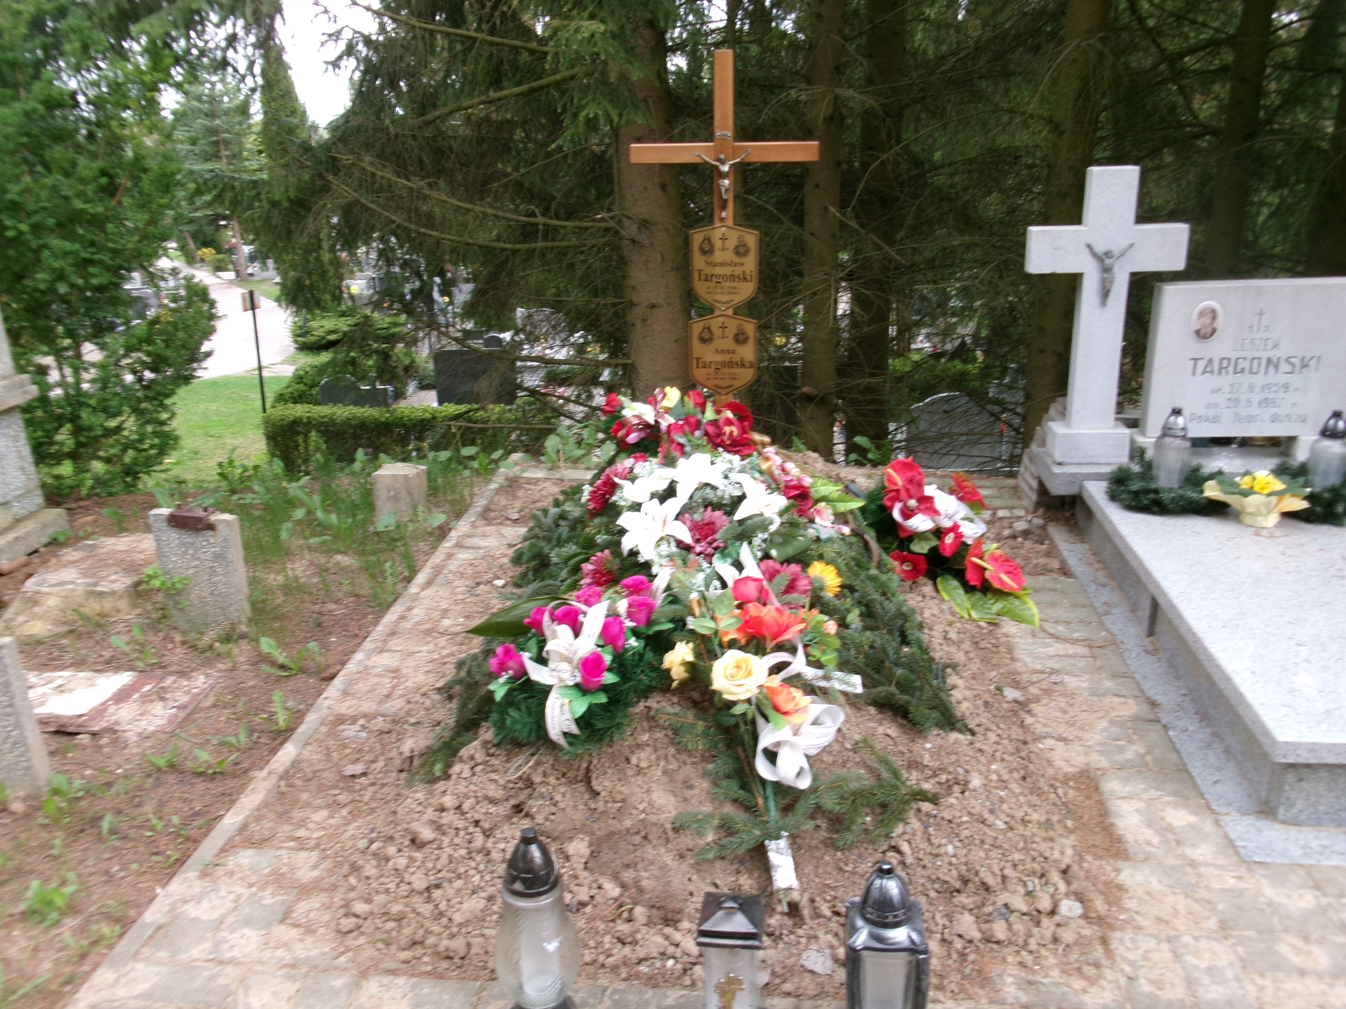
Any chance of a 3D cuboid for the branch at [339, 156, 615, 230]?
[{"bbox_3d":[-0.796,-1.262,4.420,1.120,0.290,0.300,1,17,6],"label":"branch"}]

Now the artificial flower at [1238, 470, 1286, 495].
[{"bbox_3d":[1.679,-0.063,3.109,0.122,0.050,0.100,1,17,6],"label":"artificial flower"}]

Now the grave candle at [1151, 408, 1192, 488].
[{"bbox_3d":[1.543,-0.171,3.367,0.115,0.265,0.115,1,17,6],"label":"grave candle"}]

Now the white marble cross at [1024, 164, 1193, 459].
[{"bbox_3d":[1.387,-0.606,3.540,0.480,0.940,0.125,2,17,8],"label":"white marble cross"}]

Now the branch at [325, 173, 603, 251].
[{"bbox_3d":[-0.847,-1.189,4.420,1.170,0.310,0.320,1,17,6],"label":"branch"}]

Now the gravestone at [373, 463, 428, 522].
[{"bbox_3d":[-0.977,-0.042,3.905,0.150,0.190,0.125,-2,17,-5],"label":"gravestone"}]

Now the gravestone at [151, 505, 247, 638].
[{"bbox_3d":[-1.335,0.190,3.090,0.240,0.345,0.070,3,17,14],"label":"gravestone"}]

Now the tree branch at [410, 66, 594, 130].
[{"bbox_3d":[-0.675,-1.607,4.300,0.740,0.250,0.220,1,17,6],"label":"tree branch"}]

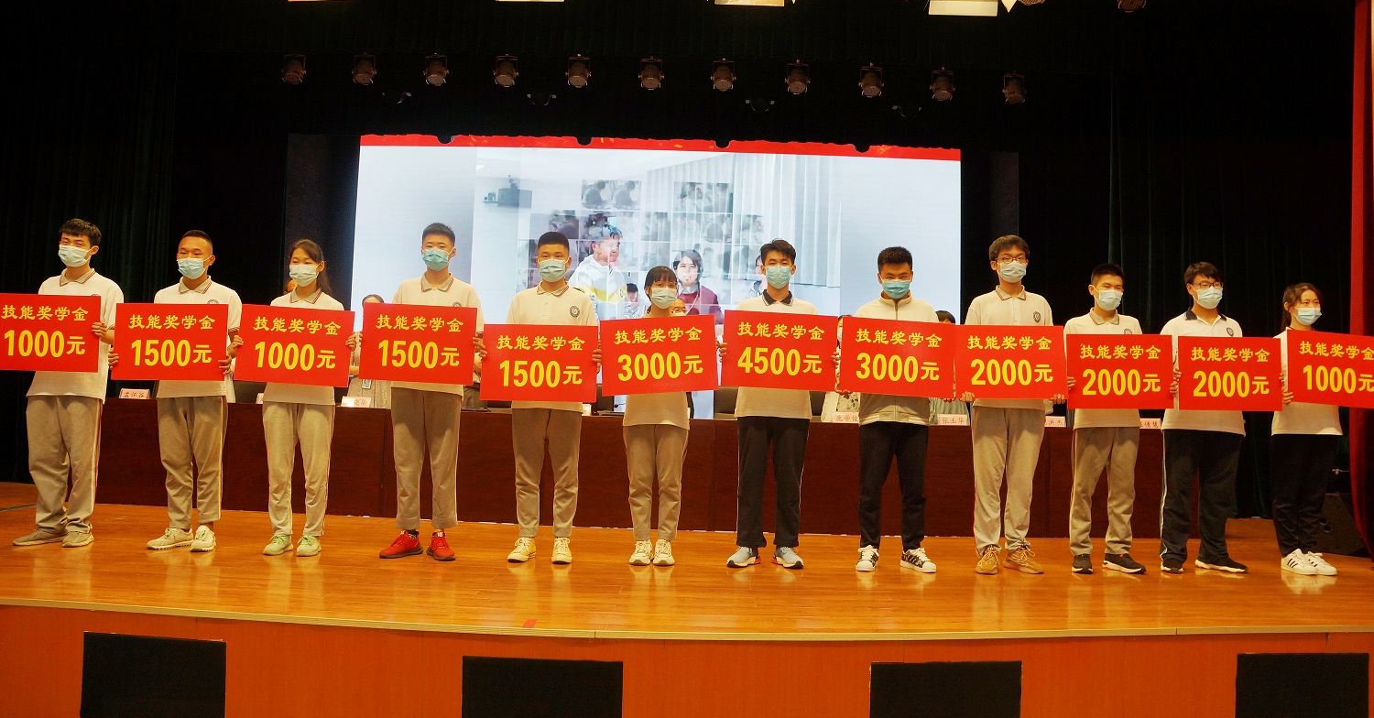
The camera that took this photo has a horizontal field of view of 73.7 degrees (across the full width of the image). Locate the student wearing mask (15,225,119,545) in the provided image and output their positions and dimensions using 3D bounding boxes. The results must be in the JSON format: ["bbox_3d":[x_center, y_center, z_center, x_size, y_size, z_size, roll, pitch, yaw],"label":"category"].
[{"bbox_3d":[-3.340,0.122,4.970,0.540,1.765,0.420,2,-2,-3],"label":"student wearing mask"}]

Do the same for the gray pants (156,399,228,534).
[{"bbox_3d":[-2.730,0.529,5.051,0.390,0.840,0.270,2,-1,8],"label":"gray pants"}]

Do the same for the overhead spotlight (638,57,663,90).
[{"bbox_3d":[-0.395,-3.089,9.905,0.270,0.300,0.240,2,-1,0],"label":"overhead spotlight"}]

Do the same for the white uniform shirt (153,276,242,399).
[{"bbox_3d":[-2.699,-0.118,5.050,0.500,0.690,0.310,2,-1,8],"label":"white uniform shirt"}]

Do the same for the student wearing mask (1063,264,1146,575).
[{"bbox_3d":[2.319,0.317,5.036,0.520,1.695,0.360,1,-2,0],"label":"student wearing mask"}]

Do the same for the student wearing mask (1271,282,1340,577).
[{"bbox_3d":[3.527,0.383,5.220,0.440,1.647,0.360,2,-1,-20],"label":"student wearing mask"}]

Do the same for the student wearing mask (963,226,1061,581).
[{"bbox_3d":[1.764,0.238,4.988,0.550,1.830,0.360,1,-2,3],"label":"student wearing mask"}]

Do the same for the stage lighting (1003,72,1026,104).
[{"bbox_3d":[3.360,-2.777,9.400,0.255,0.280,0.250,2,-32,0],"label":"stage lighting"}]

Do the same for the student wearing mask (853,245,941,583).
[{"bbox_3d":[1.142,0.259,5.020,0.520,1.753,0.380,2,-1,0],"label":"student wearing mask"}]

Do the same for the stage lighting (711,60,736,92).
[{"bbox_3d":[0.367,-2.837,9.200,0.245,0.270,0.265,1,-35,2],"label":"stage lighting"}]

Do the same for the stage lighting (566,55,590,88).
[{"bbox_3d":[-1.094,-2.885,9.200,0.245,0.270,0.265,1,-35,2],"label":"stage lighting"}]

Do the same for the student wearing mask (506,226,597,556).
[{"bbox_3d":[-0.719,0.200,4.870,0.500,1.750,0.400,2,-2,0],"label":"student wearing mask"}]

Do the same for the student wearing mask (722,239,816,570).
[{"bbox_3d":[0.451,0.230,4.967,0.540,1.780,0.360,1,-2,0],"label":"student wearing mask"}]

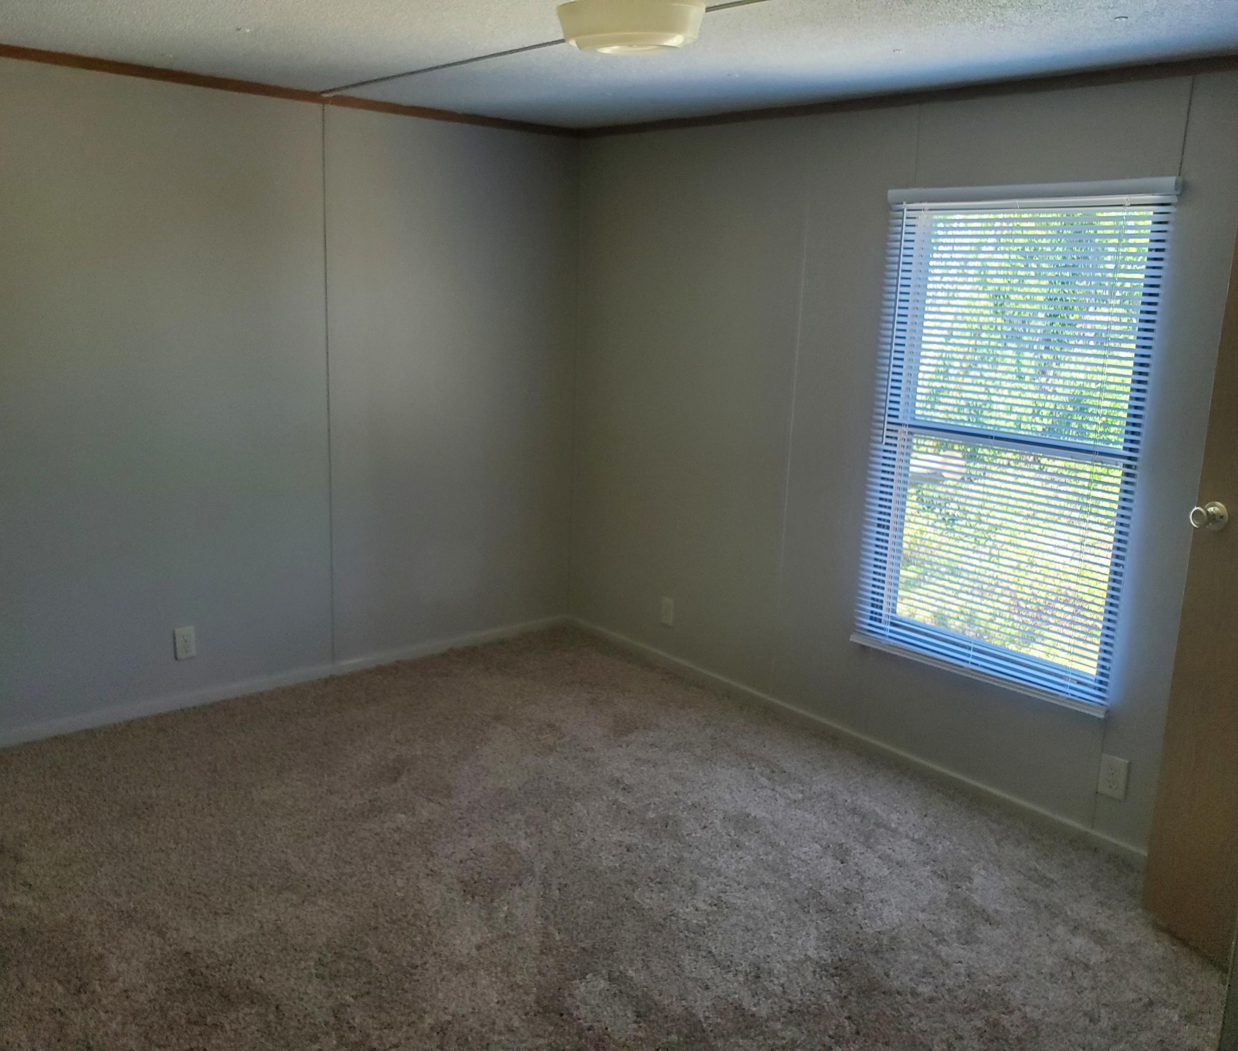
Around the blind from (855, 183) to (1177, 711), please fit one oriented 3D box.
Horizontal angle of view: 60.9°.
[{"bbox_3d":[1.107,-0.248,3.110,0.050,1.445,0.860,-8,16,-39],"label":"blind"}]

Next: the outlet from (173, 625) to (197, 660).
[{"bbox_3d":[-1.535,0.416,3.728,0.071,0.115,0.010,-8,16,-39],"label":"outlet"}]

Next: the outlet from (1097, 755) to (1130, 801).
[{"bbox_3d":[1.390,0.707,2.955,0.010,0.116,0.073,-8,16,-39],"label":"outlet"}]

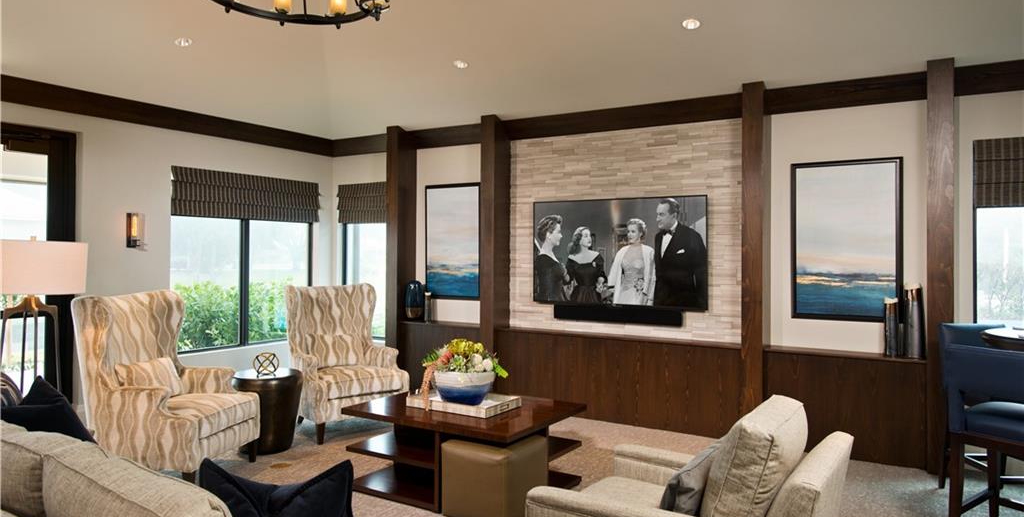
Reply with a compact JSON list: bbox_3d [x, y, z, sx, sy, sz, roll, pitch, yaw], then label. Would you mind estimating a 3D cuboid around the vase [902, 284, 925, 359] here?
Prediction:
[{"bbox_3d":[2.811,0.436,4.768,0.150,0.518,0.150,0,0,32],"label":"vase"}]

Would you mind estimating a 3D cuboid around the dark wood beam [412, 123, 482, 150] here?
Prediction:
[{"bbox_3d":[-0.600,-1.190,6.691,0.970,0.182,0.130,0,1,31],"label":"dark wood beam"}]

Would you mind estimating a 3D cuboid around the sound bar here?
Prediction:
[{"bbox_3d":[0.895,0.486,5.847,1.142,0.120,0.100,0,1,31],"label":"sound bar"}]

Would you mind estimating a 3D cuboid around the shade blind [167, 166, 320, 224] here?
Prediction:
[{"bbox_3d":[-2.652,-0.628,7.023,0.080,0.450,1.762,0,0,32],"label":"shade blind"}]

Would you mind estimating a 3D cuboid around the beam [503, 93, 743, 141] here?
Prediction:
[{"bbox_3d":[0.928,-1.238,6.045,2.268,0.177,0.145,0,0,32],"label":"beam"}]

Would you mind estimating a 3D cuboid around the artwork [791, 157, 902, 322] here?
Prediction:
[{"bbox_3d":[2.419,-0.127,4.949,0.719,1.148,0.045,0,1,31],"label":"artwork"}]

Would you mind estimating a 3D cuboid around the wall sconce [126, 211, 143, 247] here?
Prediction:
[{"bbox_3d":[-3.089,-0.231,5.601,0.100,0.288,0.100,0,1,31],"label":"wall sconce"}]

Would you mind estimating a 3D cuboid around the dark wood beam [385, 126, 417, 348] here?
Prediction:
[{"bbox_3d":[-1.156,0.041,7.176,0.149,2.770,0.296,0,0,32],"label":"dark wood beam"}]

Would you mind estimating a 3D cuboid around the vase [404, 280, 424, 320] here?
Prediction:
[{"bbox_3d":[-0.994,0.426,6.959,0.194,0.403,0.194,0,0,0],"label":"vase"}]

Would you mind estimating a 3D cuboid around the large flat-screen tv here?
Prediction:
[{"bbox_3d":[0.922,-0.050,6.026,1.631,0.937,0.065,0,0,32],"label":"large flat-screen tv"}]

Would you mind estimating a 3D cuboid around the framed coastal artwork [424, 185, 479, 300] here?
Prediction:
[{"bbox_3d":[-0.599,-0.166,7.042,0.742,1.186,0.043,0,0,32],"label":"framed coastal artwork"}]

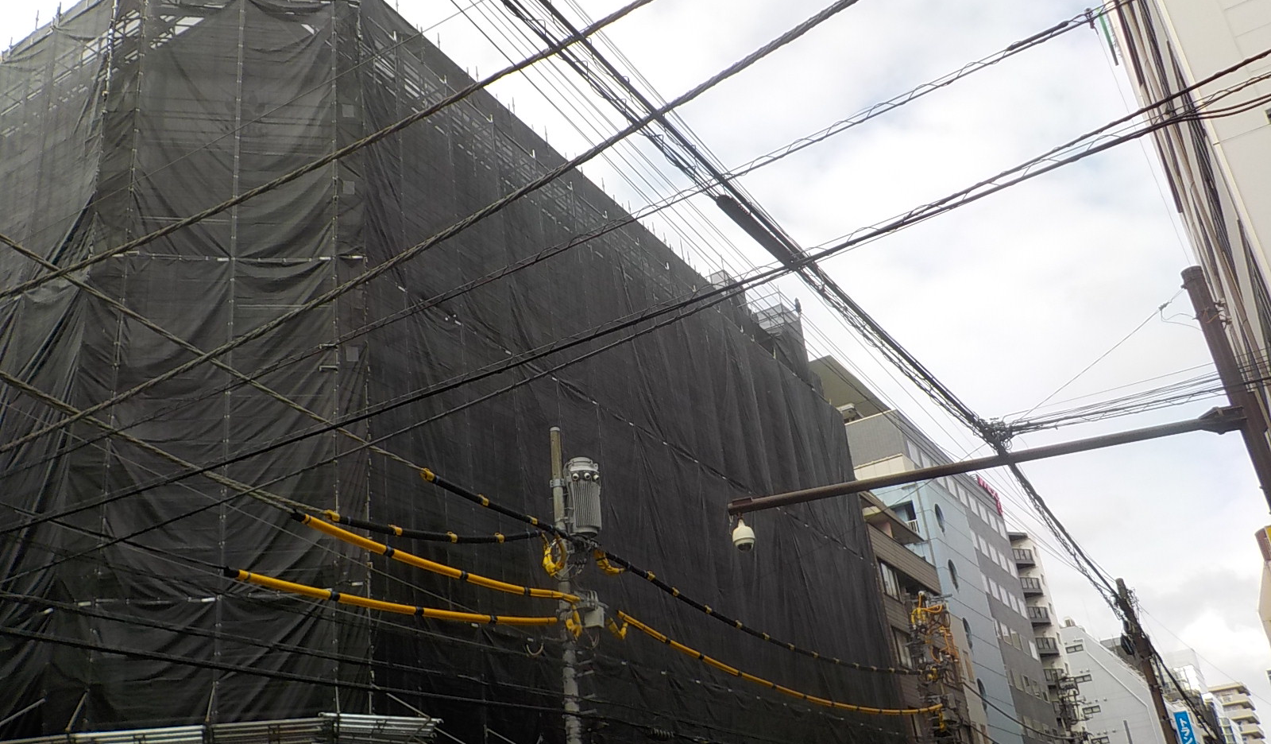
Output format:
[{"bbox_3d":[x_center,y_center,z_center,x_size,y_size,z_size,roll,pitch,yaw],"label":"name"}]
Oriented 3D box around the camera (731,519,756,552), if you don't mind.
[{"bbox_3d":[1.140,1.722,11.600,0.235,0.360,0.235,-9,-25,4],"label":"camera"}]

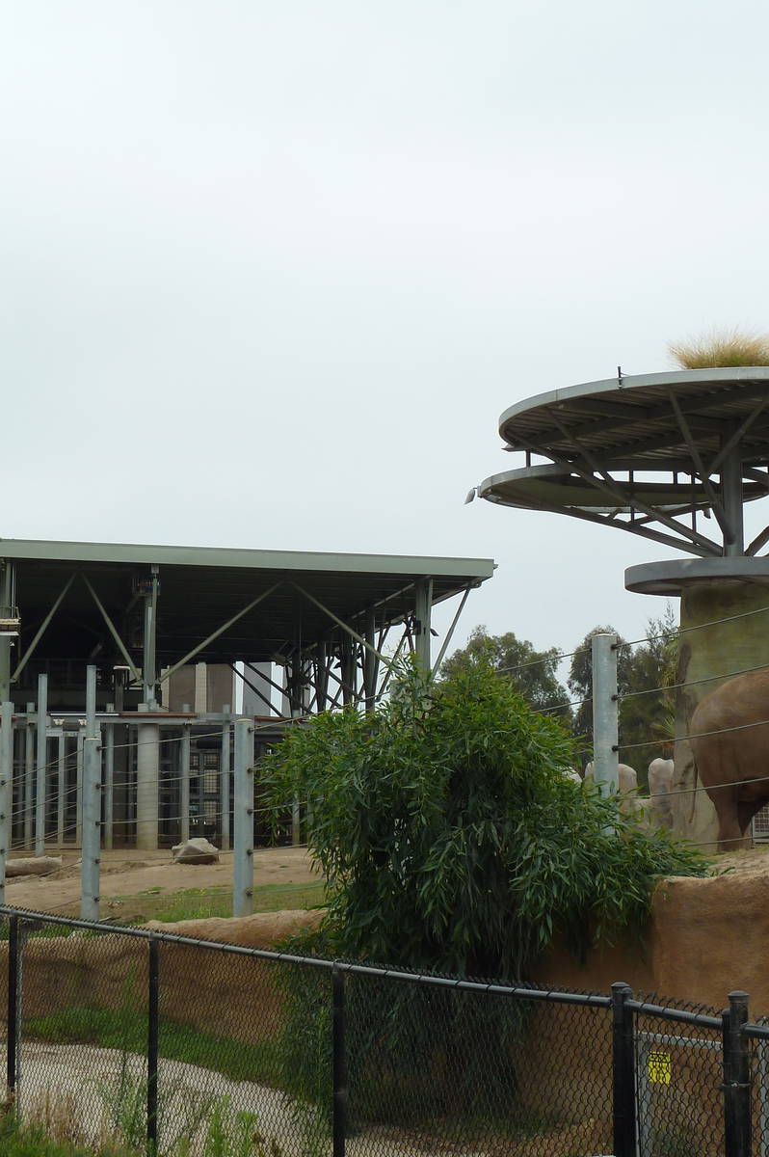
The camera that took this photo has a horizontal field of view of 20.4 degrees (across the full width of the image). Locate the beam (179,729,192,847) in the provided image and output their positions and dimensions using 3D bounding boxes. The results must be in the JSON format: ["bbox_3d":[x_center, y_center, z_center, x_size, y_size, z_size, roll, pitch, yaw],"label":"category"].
[{"bbox_3d":[-6.024,6.207,65.000,0.240,3.800,0.240,0,-6,0],"label":"beam"}]

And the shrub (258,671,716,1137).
[{"bbox_3d":[1.162,3.639,24.700,4.900,5.100,4.000,0,-6,0],"label":"shrub"}]

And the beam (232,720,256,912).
[{"bbox_3d":[-2.050,3.478,31.100,0.300,2.900,0.300,0,-6,0],"label":"beam"}]

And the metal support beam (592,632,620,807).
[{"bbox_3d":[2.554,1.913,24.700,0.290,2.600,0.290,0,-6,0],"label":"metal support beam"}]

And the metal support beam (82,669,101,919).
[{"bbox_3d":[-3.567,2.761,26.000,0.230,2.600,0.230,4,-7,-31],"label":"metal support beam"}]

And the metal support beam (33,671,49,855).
[{"bbox_3d":[-9.330,5.081,58.000,0.260,4.900,0.260,0,-6,0],"label":"metal support beam"}]

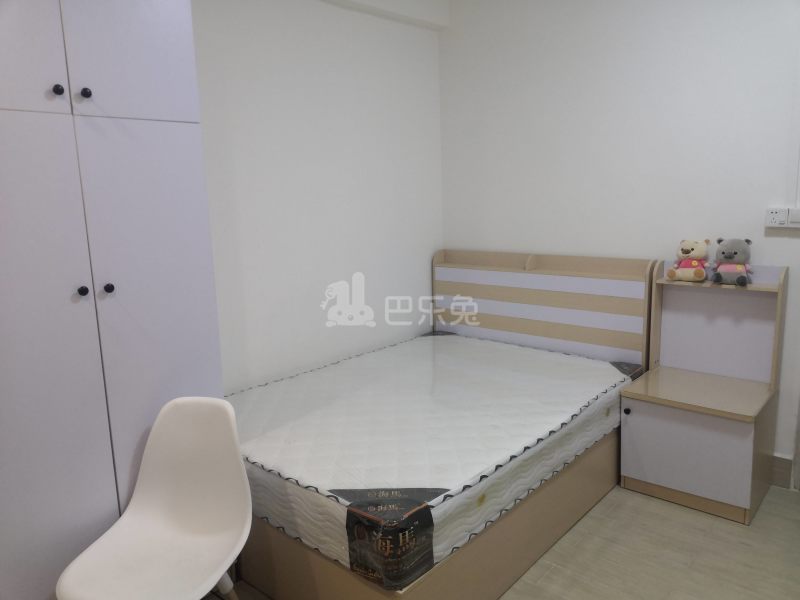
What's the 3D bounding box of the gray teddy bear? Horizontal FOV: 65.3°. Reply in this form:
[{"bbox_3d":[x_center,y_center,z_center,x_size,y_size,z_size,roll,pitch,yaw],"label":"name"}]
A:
[{"bbox_3d":[1.640,-0.184,3.068,0.152,0.222,0.140,7,13,40],"label":"gray teddy bear"}]

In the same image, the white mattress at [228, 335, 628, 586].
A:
[{"bbox_3d":[0.113,0.570,3.108,1.470,0.240,2.030,7,13,40],"label":"white mattress"}]

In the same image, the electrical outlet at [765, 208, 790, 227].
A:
[{"bbox_3d":[1.807,-0.393,2.978,0.086,0.086,0.034,7,13,40],"label":"electrical outlet"}]

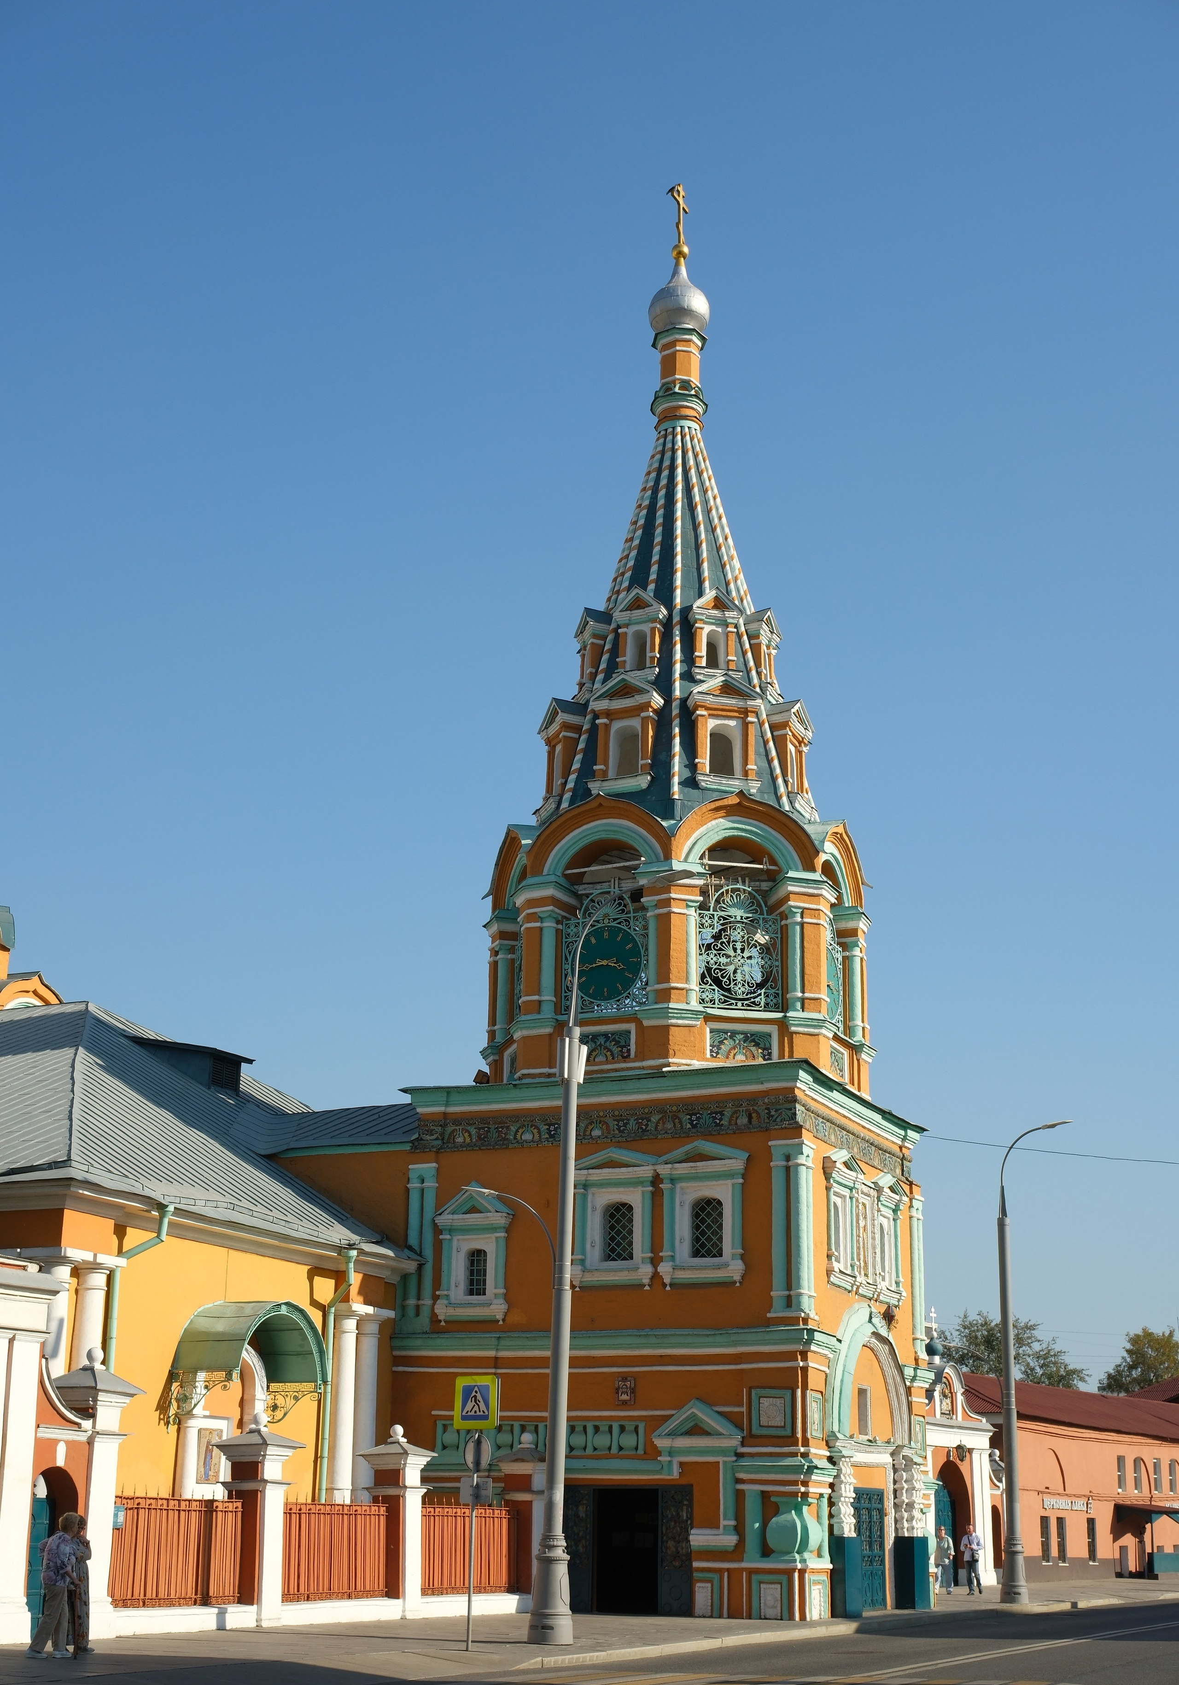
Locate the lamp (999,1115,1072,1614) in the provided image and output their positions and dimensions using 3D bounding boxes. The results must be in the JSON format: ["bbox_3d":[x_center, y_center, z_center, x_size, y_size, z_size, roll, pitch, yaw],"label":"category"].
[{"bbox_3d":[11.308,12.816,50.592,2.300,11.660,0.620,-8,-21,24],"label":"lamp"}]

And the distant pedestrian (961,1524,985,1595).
[{"bbox_3d":[9.932,18.680,52.481,0.520,1.730,0.360,-5,-20,17],"label":"distant pedestrian"}]

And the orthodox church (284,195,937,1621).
[{"bbox_3d":[1.704,-0.652,48.005,10.200,35.300,9.600,-8,-21,24],"label":"orthodox church"}]

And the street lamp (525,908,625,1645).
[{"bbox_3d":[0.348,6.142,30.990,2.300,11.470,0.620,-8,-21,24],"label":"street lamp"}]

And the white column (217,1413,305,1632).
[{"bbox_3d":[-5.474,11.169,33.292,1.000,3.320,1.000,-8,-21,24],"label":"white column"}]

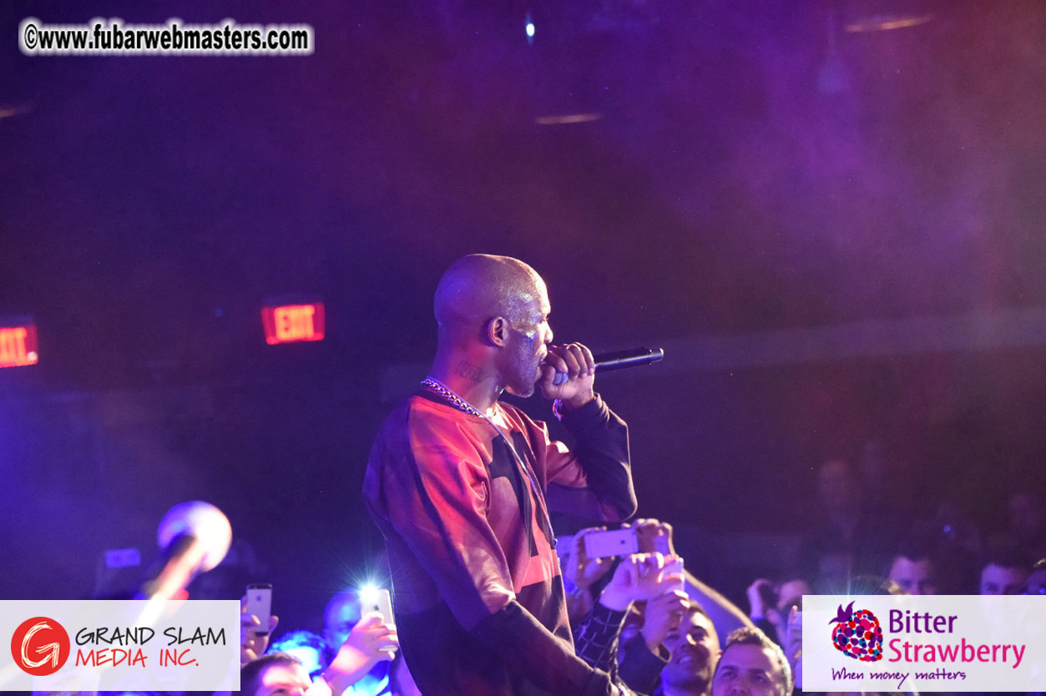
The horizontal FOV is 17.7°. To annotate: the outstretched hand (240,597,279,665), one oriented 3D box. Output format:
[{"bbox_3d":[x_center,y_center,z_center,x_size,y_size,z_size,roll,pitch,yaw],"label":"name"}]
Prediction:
[{"bbox_3d":[-0.632,0.671,8.000,0.105,0.165,0.085,5,0,0],"label":"outstretched hand"}]

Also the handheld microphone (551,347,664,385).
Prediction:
[{"bbox_3d":[0.139,0.027,5.850,0.250,0.050,0.050,-8,4,-31],"label":"handheld microphone"}]

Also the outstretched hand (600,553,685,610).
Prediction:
[{"bbox_3d":[0.257,0.512,7.450,0.195,0.112,0.090,-37,0,0],"label":"outstretched hand"}]

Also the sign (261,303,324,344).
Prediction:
[{"bbox_3d":[-1.149,-0.123,16.800,0.310,0.190,0.055,-4,0,-4],"label":"sign"}]

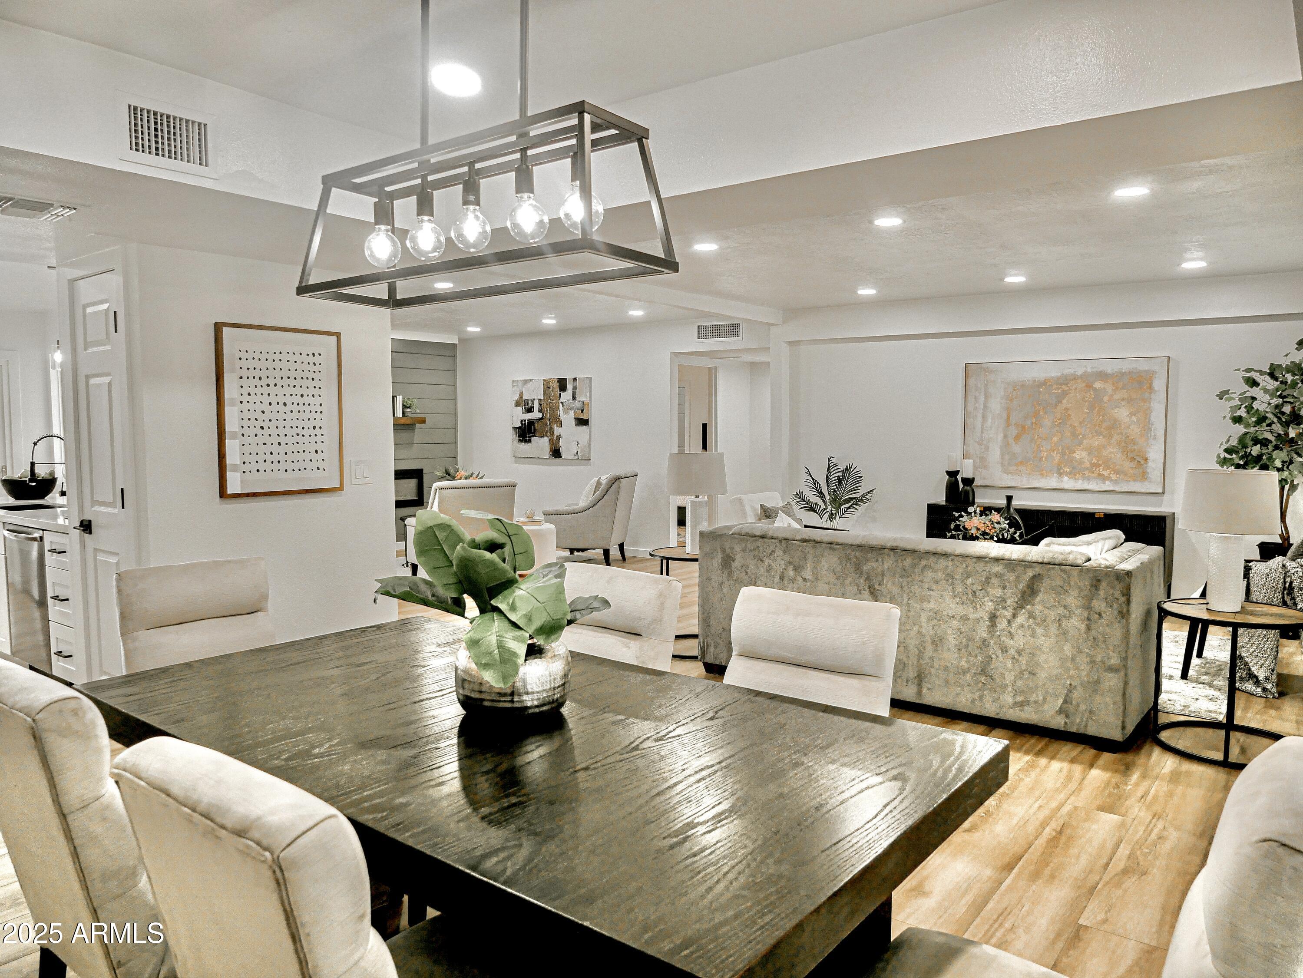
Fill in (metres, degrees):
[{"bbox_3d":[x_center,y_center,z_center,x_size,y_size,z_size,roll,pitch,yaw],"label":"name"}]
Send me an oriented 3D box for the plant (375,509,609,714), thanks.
[{"bbox_3d":[-0.366,0.269,2.046,0.530,0.430,0.460,0,4,0],"label":"plant"}]

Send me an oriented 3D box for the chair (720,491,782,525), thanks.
[{"bbox_3d":[1.097,0.476,6.705,0.800,0.880,0.770,4,5,42],"label":"chair"}]

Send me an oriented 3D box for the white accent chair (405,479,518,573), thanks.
[{"bbox_3d":[-1.718,0.384,8.286,0.750,0.905,0.820,-2,5,-28],"label":"white accent chair"}]

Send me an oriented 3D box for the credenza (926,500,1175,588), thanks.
[{"bbox_3d":[3.122,0.517,7.210,1.750,0.730,0.390,3,5,36],"label":"credenza"}]

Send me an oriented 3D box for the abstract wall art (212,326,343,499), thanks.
[{"bbox_3d":[-1.719,-0.359,4.223,0.035,0.770,0.620,3,5,36],"label":"abstract wall art"}]

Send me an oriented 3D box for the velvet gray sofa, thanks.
[{"bbox_3d":[1.434,0.660,4.837,2.140,0.780,1.010,3,5,36],"label":"velvet gray sofa"}]

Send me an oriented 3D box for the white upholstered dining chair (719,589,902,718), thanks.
[{"bbox_3d":[0.306,0.797,2.365,0.490,0.960,0.640,3,5,34],"label":"white upholstered dining chair"}]

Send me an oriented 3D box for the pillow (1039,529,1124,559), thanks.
[{"bbox_3d":[2.148,0.425,4.536,0.460,0.450,0.160,-1,4,-16],"label":"pillow"}]

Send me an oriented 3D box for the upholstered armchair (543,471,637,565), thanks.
[{"bbox_3d":[-0.597,0.298,8.978,0.790,0.910,0.710,1,4,16],"label":"upholstered armchair"}]

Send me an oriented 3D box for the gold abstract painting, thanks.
[{"bbox_3d":[3.274,-0.498,7.244,1.510,1.030,0.040,3,5,36],"label":"gold abstract painting"}]

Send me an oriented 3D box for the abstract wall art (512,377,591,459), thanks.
[{"bbox_3d":[-1.123,-0.773,10.145,1.155,0.895,0.040,3,5,36],"label":"abstract wall art"}]

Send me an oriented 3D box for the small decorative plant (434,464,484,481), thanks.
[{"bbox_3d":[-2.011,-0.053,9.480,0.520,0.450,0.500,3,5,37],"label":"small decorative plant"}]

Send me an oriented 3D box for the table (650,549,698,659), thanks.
[{"bbox_3d":[0.301,0.718,5.816,0.650,0.606,0.650,0,4,0],"label":"table"}]

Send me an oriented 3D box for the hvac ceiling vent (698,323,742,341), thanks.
[{"bbox_3d":[0.660,-1.528,8.807,0.530,0.175,0.030,3,5,36],"label":"hvac ceiling vent"}]

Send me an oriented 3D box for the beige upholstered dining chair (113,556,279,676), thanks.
[{"bbox_3d":[-1.367,0.753,2.954,0.640,0.960,0.490,4,6,43],"label":"beige upholstered dining chair"}]

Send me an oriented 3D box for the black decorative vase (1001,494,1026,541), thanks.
[{"bbox_3d":[2.329,0.317,5.860,0.230,0.500,0.170,3,5,37],"label":"black decorative vase"}]

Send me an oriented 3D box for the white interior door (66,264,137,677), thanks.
[{"bbox_3d":[-2.433,0.083,4.018,0.460,2.050,0.060,3,5,36],"label":"white interior door"}]

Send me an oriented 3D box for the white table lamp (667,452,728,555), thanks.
[{"bbox_3d":[0.293,0.093,5.826,0.420,0.650,0.360,3,5,37],"label":"white table lamp"}]

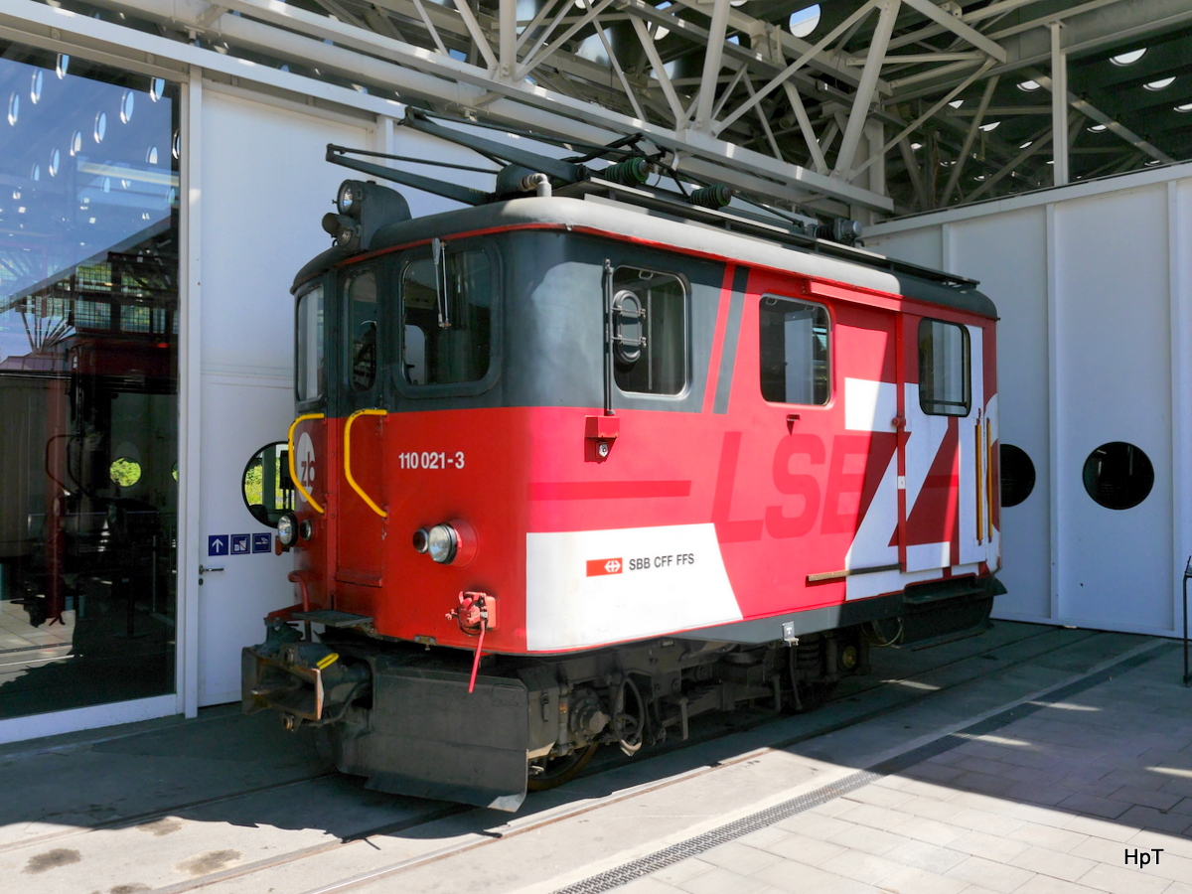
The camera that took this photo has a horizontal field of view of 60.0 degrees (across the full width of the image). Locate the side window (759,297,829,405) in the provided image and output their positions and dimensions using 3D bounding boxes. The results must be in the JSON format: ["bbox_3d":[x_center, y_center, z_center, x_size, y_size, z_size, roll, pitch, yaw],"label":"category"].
[{"bbox_3d":[1.131,-0.531,5.856,0.664,0.593,0.060,1,-1,-43],"label":"side window"}]

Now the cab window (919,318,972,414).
[{"bbox_3d":[2.381,-0.535,7.040,0.719,0.641,0.060,1,-1,-43],"label":"cab window"}]

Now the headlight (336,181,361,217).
[{"bbox_3d":[-1.272,-1.306,5.412,0.090,0.185,0.185,1,-1,-43],"label":"headlight"}]

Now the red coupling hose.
[{"bbox_3d":[-0.592,0.892,4.773,0.160,0.455,0.200,1,-1,-43],"label":"red coupling hose"}]

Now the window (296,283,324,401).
[{"bbox_3d":[-1.647,-0.579,5.910,0.050,0.625,0.575,0,-1,-32],"label":"window"}]

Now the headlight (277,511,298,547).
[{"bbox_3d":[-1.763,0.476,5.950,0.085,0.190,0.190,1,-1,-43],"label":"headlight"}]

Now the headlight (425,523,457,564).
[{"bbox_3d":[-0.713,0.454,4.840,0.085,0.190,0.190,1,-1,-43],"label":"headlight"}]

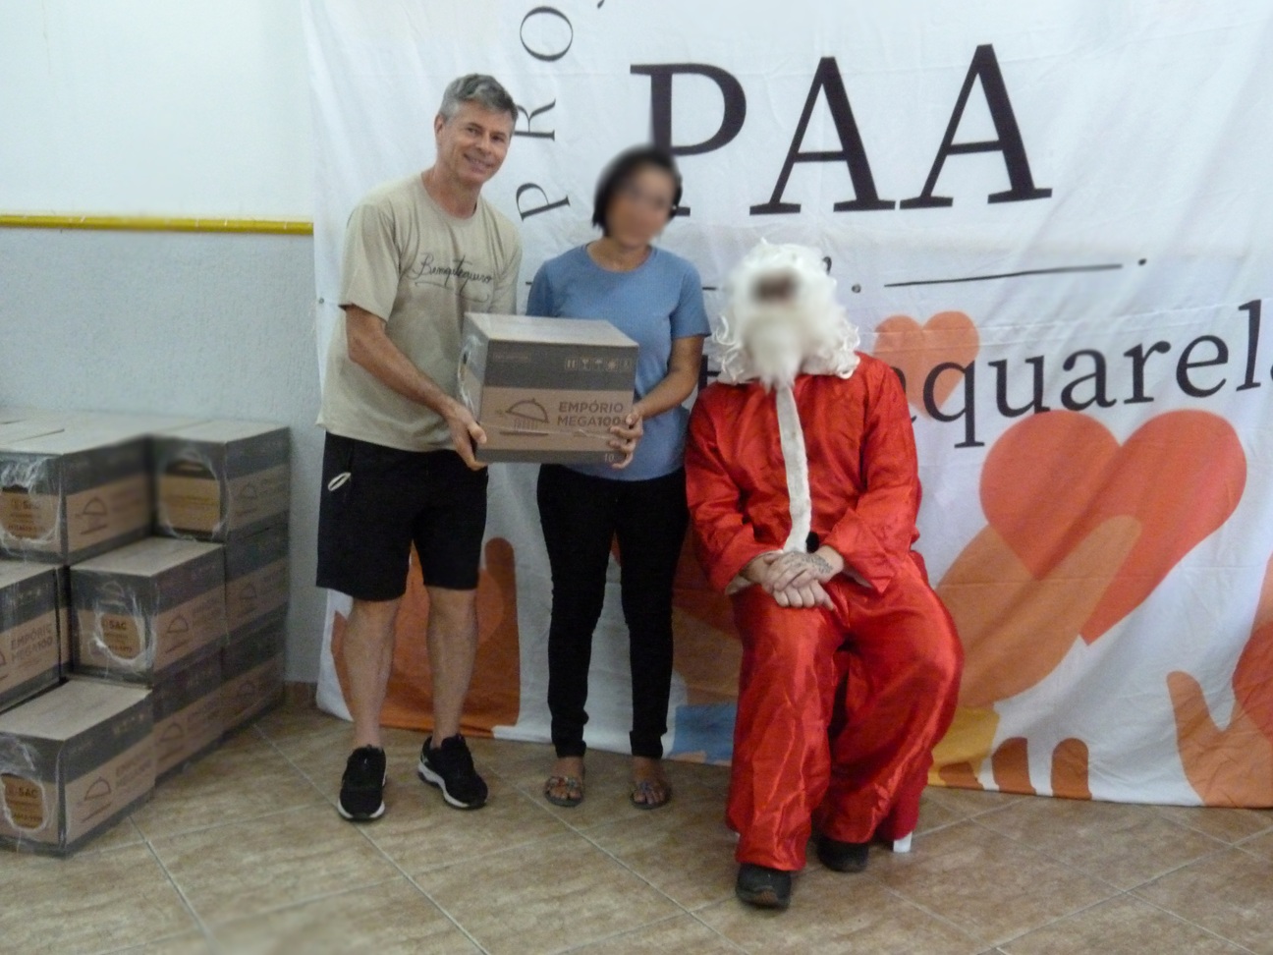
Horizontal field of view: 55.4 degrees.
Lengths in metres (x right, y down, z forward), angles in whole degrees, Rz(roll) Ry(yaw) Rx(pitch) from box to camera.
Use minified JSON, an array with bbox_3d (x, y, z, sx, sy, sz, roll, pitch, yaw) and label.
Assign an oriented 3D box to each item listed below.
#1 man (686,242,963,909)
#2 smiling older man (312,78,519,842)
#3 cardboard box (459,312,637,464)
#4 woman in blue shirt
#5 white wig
[{"bbox_3d":[0.414,0.171,2.838,0.595,1.400,0.700,3,9,2],"label":"man"},{"bbox_3d":[-0.518,-0.068,2.938,0.510,1.770,0.480,-1,9,-20],"label":"smiling older man"},{"bbox_3d":[-0.210,-0.203,2.786,0.349,0.281,0.218,0,21,-22],"label":"cardboard box"},{"bbox_3d":[-0.036,0.019,2.989,0.455,1.620,0.430,3,9,3],"label":"woman in blue shirt"},{"bbox_3d":[0.350,-0.382,2.843,0.345,0.315,0.290,3,9,5],"label":"white wig"}]

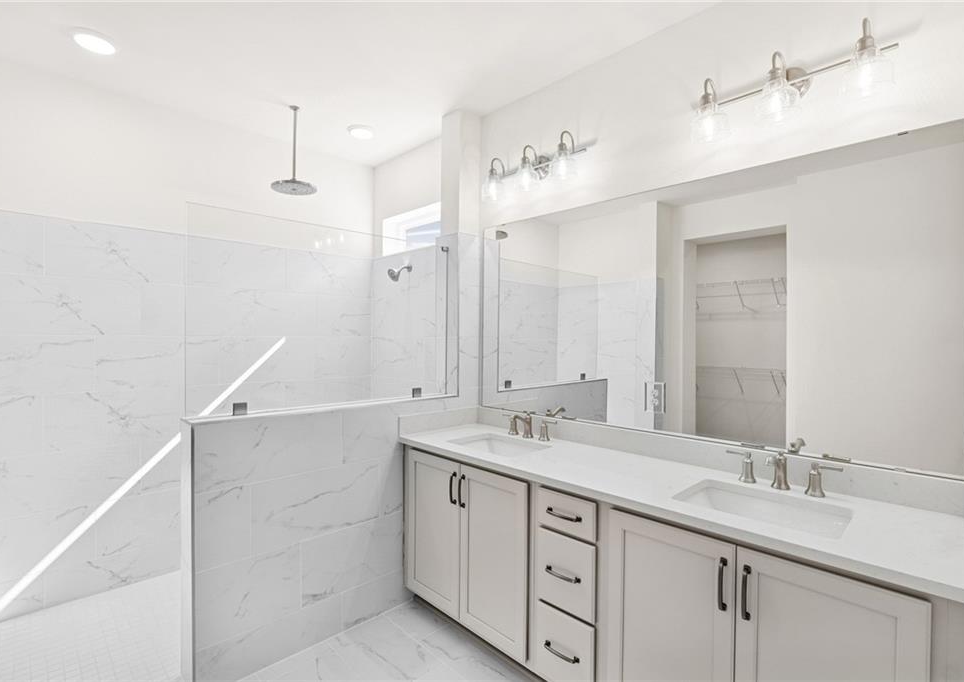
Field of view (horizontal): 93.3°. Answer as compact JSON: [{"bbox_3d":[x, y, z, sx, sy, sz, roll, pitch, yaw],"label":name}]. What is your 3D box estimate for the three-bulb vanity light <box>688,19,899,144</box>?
[{"bbox_3d":[1.042,-0.884,1.576,0.225,0.237,0.592,0,0,-45],"label":"three-bulb vanity light"}]

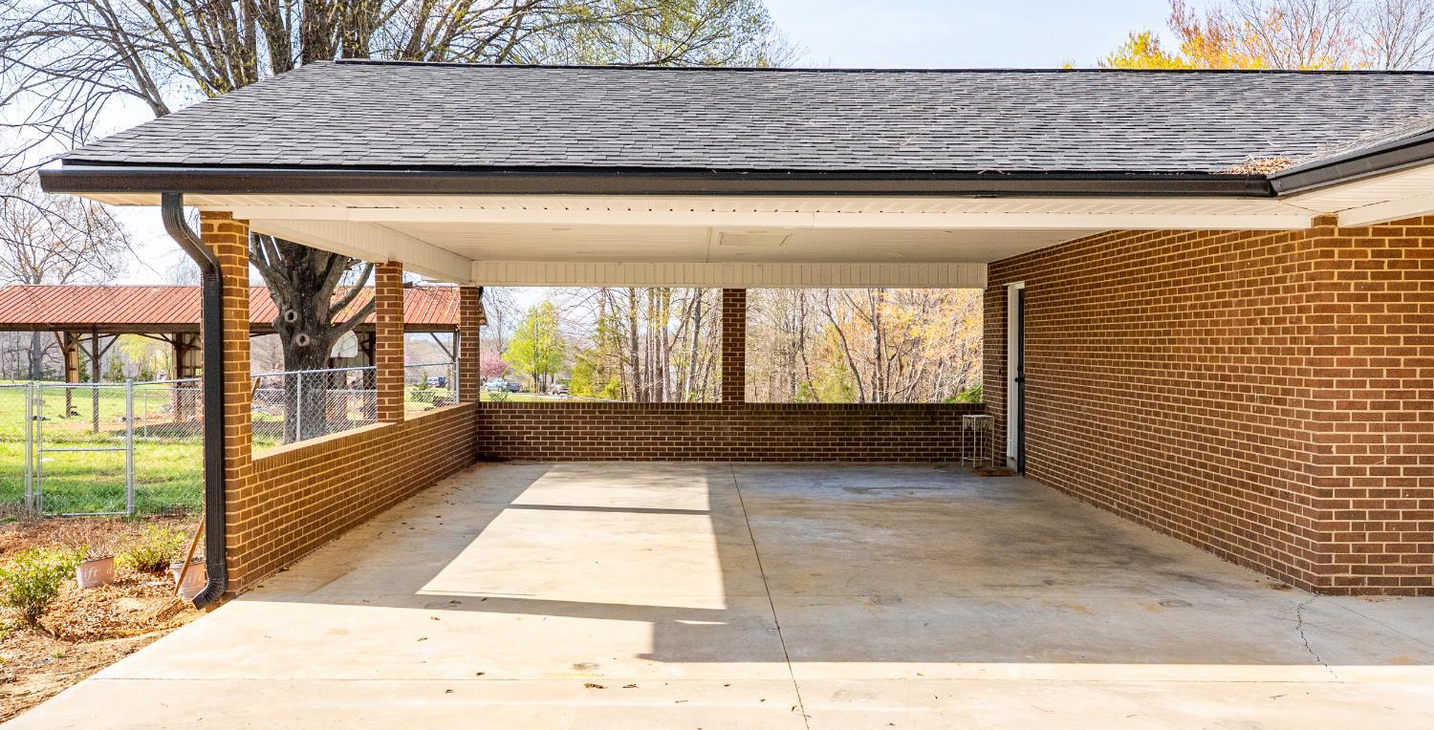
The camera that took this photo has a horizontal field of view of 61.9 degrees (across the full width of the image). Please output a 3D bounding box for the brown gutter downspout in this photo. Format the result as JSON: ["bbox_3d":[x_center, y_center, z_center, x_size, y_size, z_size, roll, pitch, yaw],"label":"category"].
[{"bbox_3d":[-3.074,0.268,6.948,0.190,2.448,0.695,0,1,-1],"label":"brown gutter downspout"}]

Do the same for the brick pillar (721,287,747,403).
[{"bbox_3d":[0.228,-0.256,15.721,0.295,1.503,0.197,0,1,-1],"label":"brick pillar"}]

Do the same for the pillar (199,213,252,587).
[{"bbox_3d":[-3.059,0.235,7.448,0.194,2.345,0.295,0,1,-1],"label":"pillar"}]

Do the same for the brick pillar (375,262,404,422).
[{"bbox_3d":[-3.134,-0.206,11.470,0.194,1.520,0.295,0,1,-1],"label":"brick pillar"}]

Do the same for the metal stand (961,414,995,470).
[{"bbox_3d":[3.294,0.961,15.044,0.275,0.650,0.275,0,1,-20],"label":"metal stand"}]

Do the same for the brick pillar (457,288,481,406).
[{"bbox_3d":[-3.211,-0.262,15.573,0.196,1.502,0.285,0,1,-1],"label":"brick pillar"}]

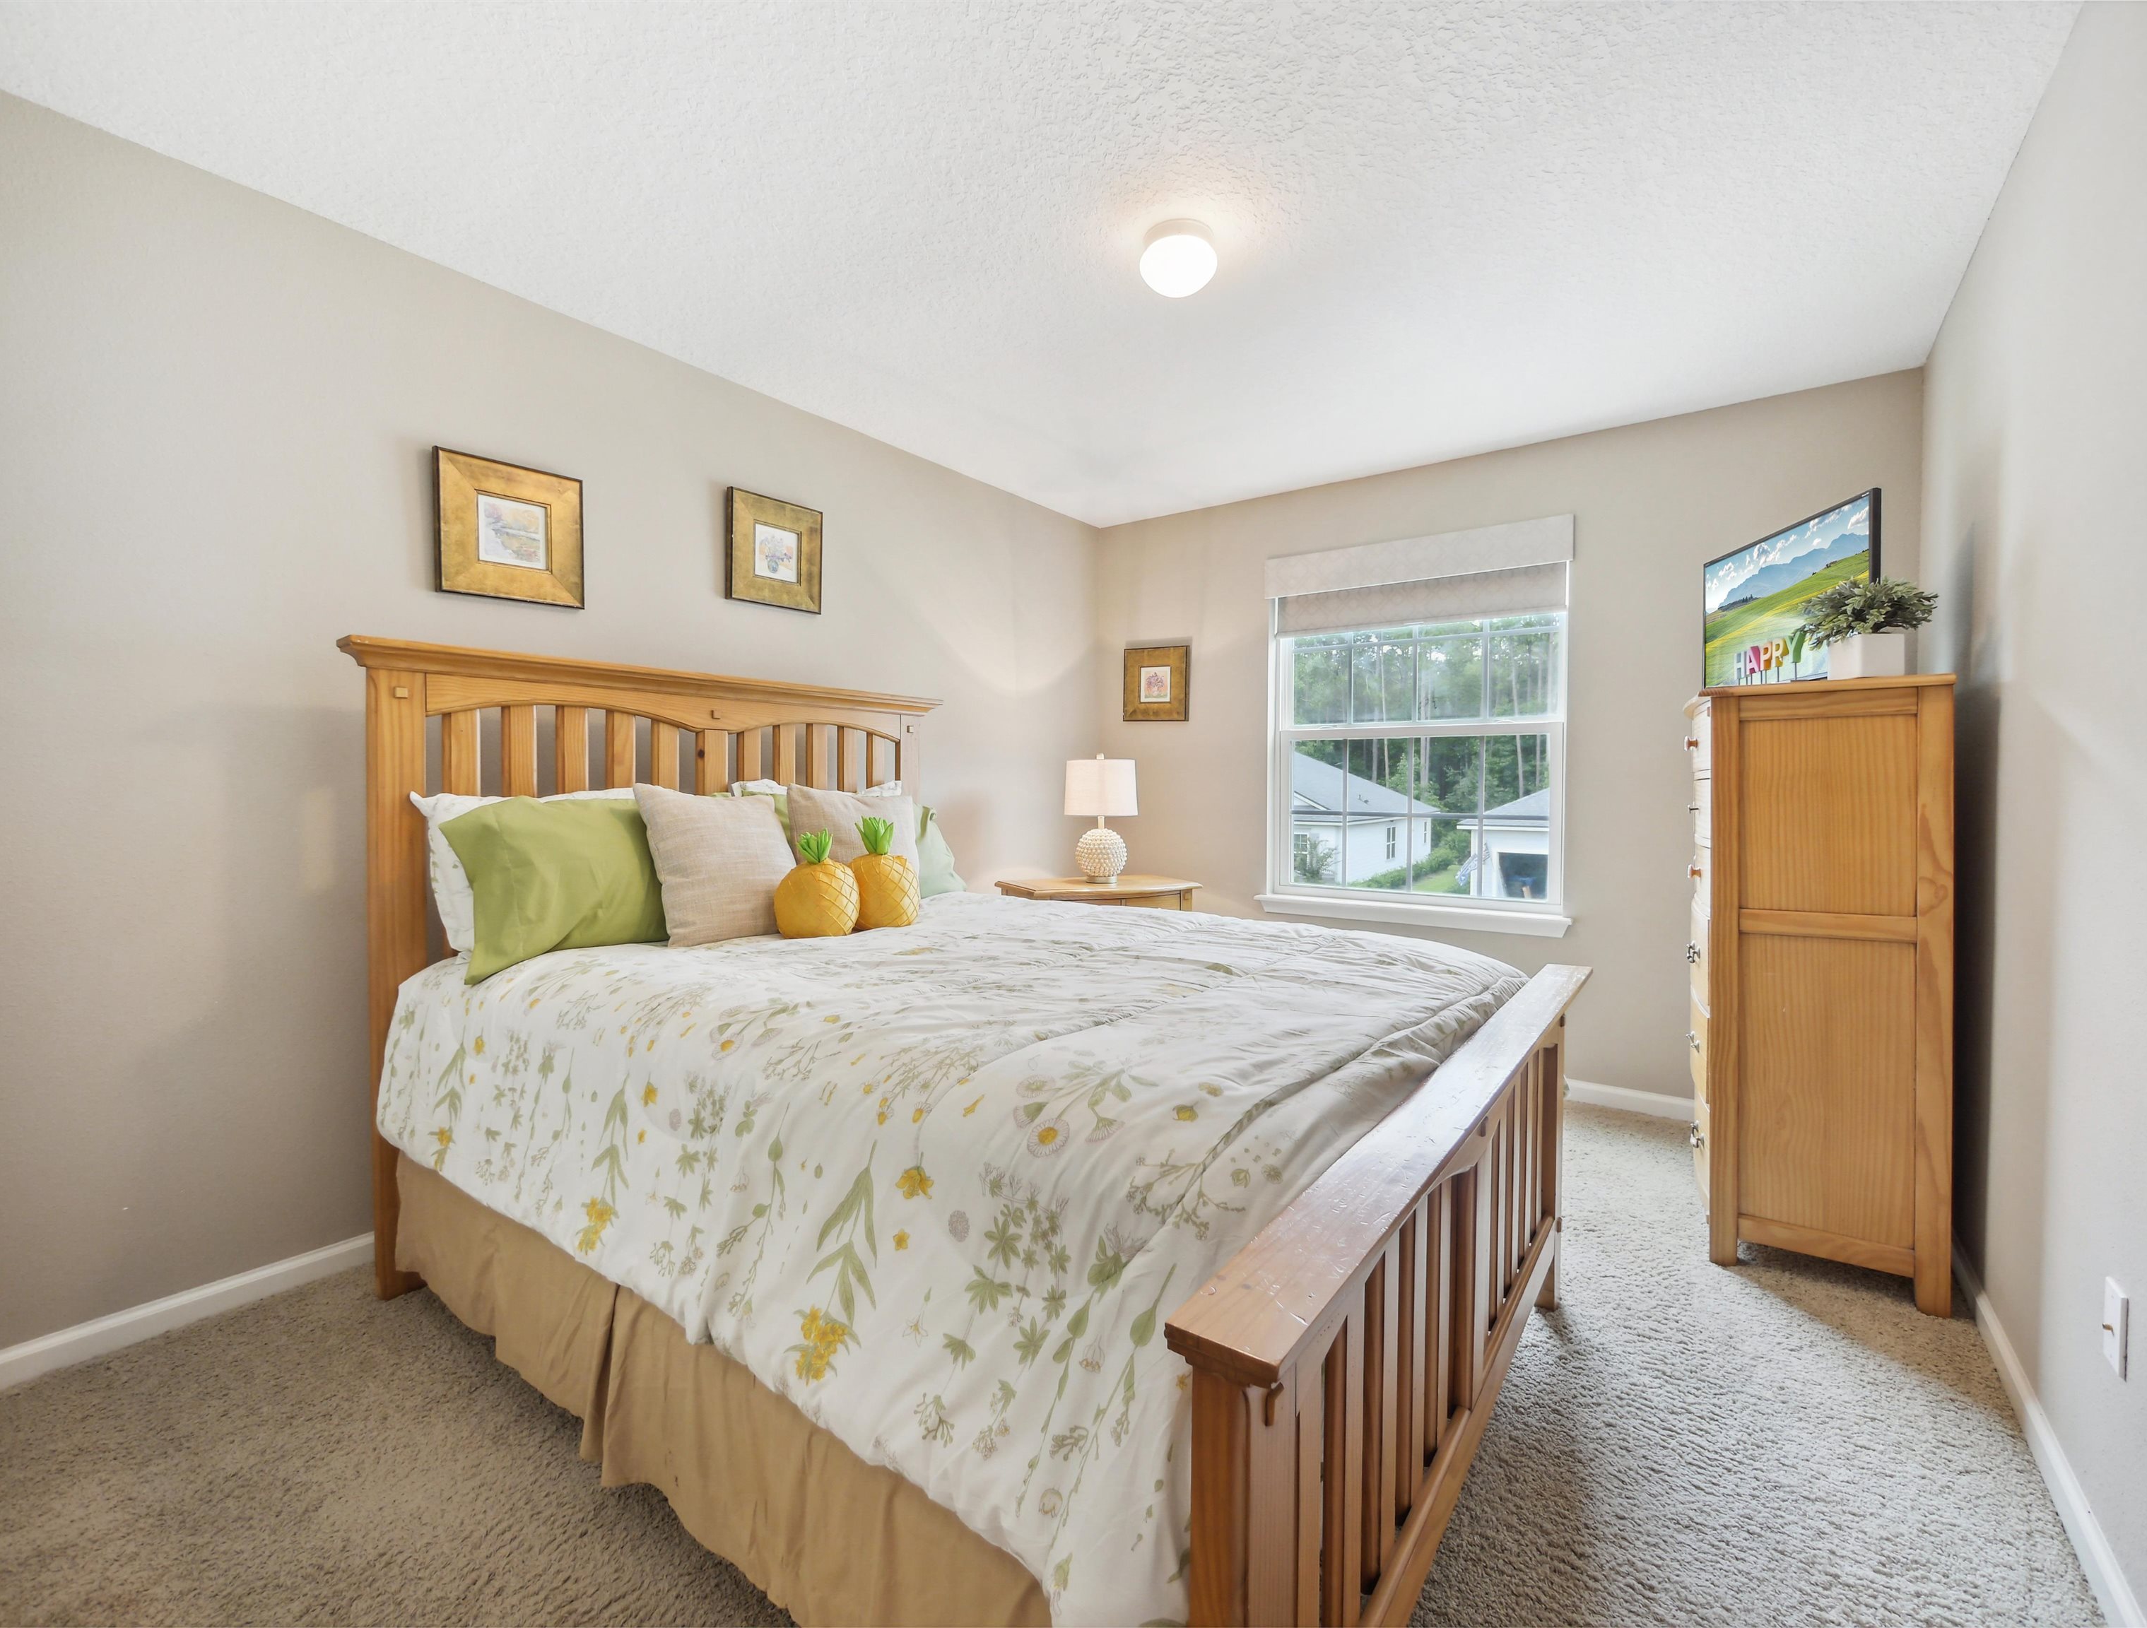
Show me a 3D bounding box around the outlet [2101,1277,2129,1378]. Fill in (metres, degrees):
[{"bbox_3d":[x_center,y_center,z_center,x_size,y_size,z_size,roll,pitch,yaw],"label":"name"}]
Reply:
[{"bbox_3d":[1.433,0.707,1.209,0.008,0.115,0.071,1,2,37],"label":"outlet"}]

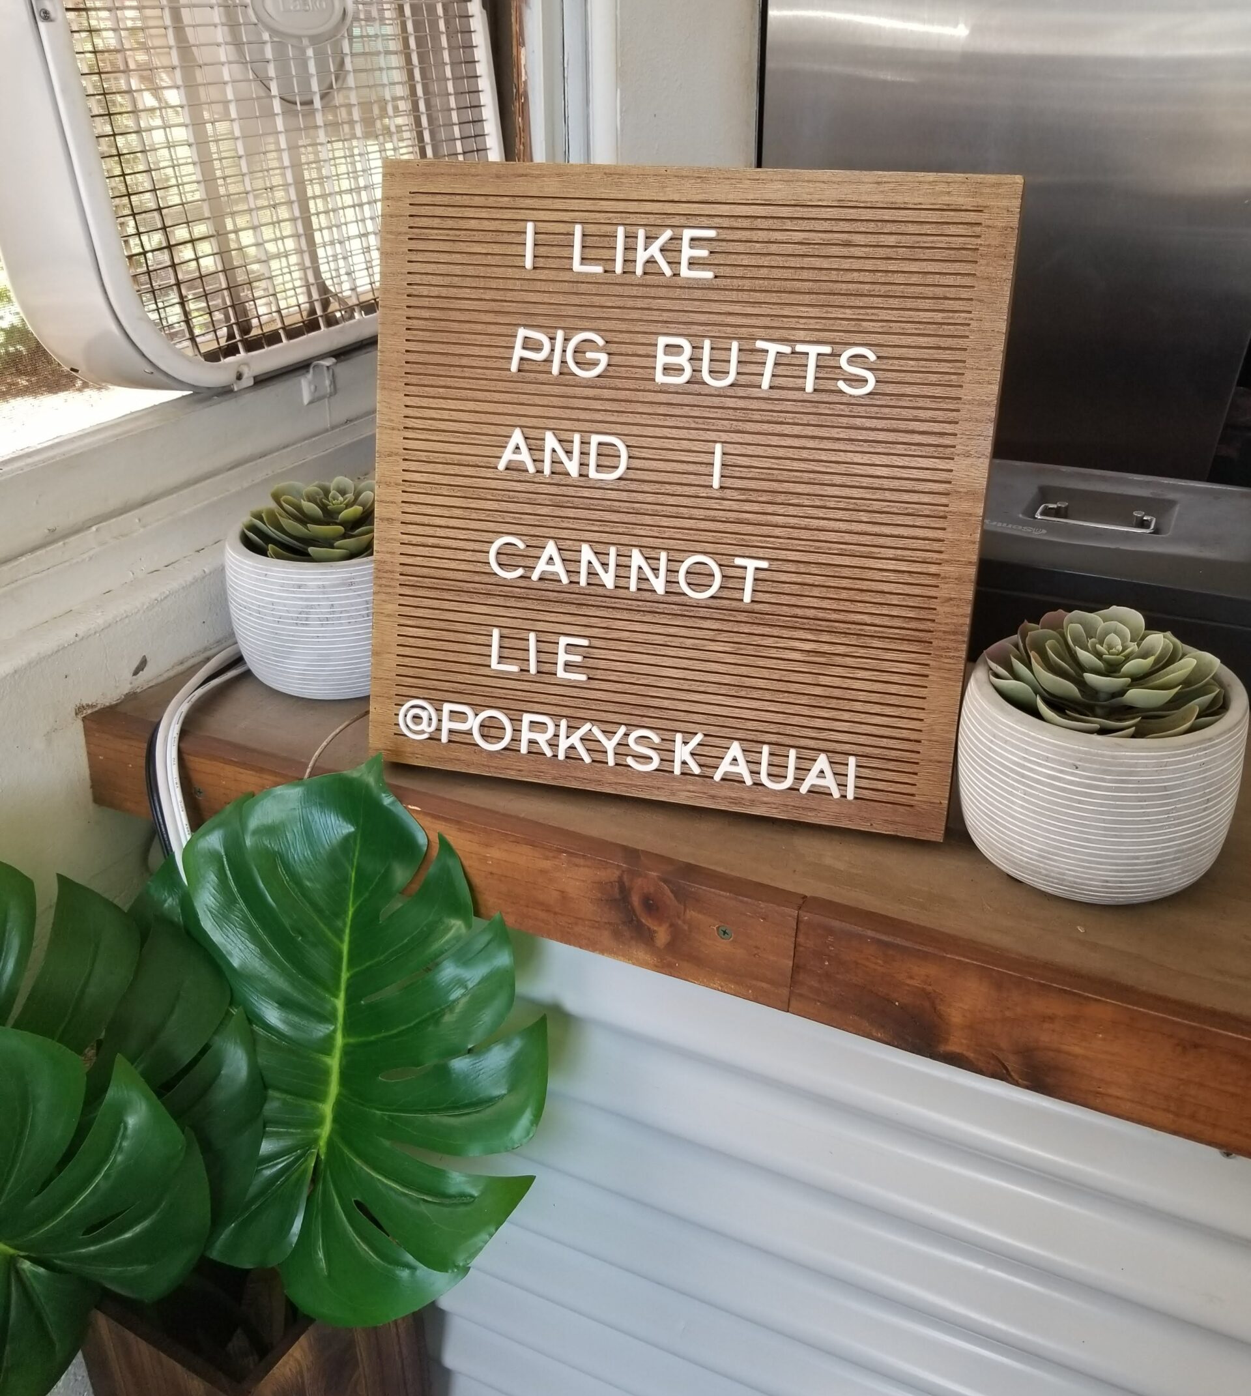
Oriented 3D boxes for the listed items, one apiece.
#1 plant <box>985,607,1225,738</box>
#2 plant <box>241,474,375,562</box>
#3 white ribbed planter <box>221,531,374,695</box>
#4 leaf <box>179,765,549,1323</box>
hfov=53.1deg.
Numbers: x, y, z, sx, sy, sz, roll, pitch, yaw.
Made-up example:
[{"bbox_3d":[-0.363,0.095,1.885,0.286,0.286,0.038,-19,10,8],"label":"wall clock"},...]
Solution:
[{"bbox_3d":[0.249,-0.009,0.658,0.122,0.060,0.122,12,31,21],"label":"plant"},{"bbox_3d":[-0.197,-0.116,0.854,0.122,0.060,0.122,-7,30,-12],"label":"plant"},{"bbox_3d":[-0.201,-0.069,0.879,0.149,0.107,0.149,-7,30,-12],"label":"white ribbed planter"},{"bbox_3d":[-0.153,0.196,0.720,0.215,0.324,0.085,4,-1,-3],"label":"leaf"}]

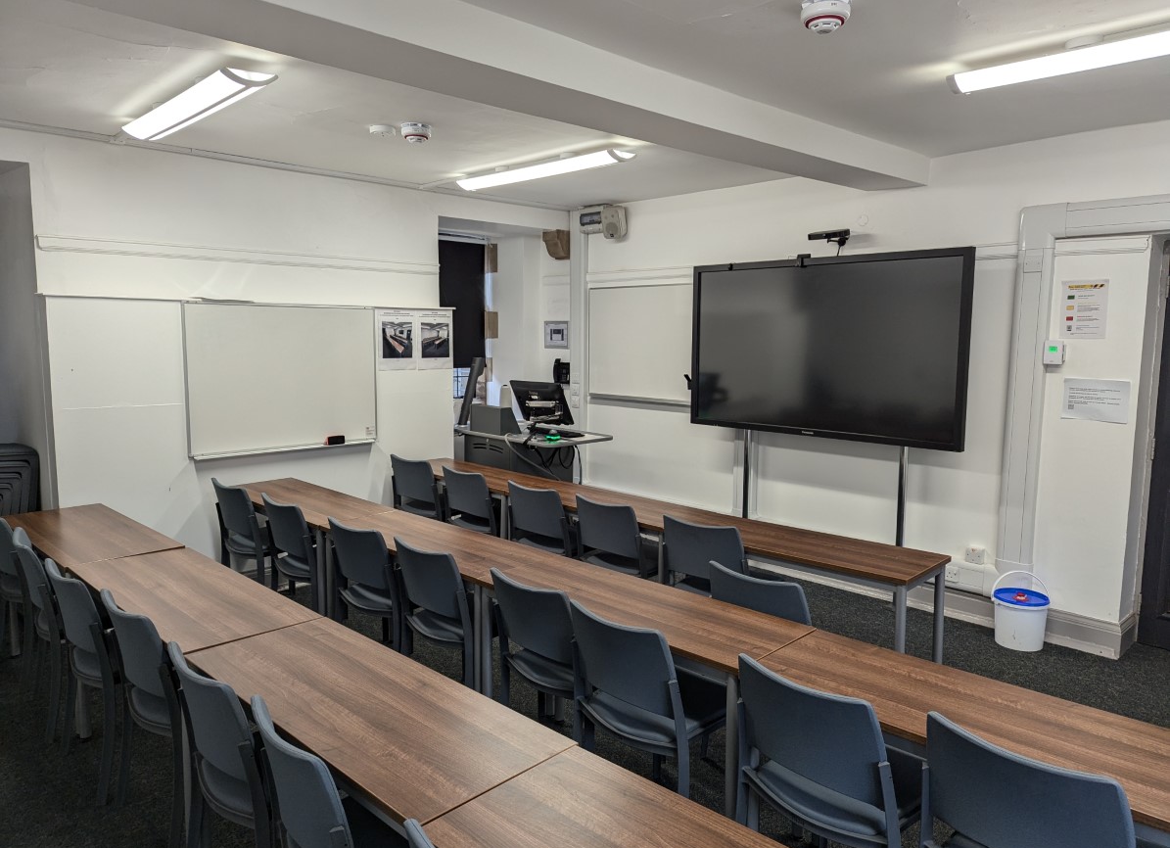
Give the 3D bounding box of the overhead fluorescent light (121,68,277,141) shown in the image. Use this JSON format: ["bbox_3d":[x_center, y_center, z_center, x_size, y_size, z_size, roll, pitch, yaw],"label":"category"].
[{"bbox_3d":[-1.647,-1.310,3.383,0.180,0.070,1.280,-6,9,-44],"label":"overhead fluorescent light"}]

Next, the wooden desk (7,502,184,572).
[{"bbox_3d":[-2.318,0.860,3.832,1.200,0.730,0.445,7,9,44],"label":"wooden desk"}]

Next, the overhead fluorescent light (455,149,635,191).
[{"bbox_3d":[-0.263,-1.441,4.643,1.310,0.085,0.185,7,9,44],"label":"overhead fluorescent light"}]

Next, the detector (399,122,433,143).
[{"bbox_3d":[-0.821,-1.402,3.944,0.142,0.079,0.142,0,7,0],"label":"detector"}]

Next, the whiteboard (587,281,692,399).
[{"bbox_3d":[0.466,-0.616,6.299,1.220,0.890,0.045,7,9,44],"label":"whiteboard"}]

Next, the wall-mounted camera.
[{"bbox_3d":[1.518,-1.157,5.064,0.280,0.090,0.090,7,9,44],"label":"wall-mounted camera"}]

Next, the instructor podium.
[{"bbox_3d":[-0.342,0.444,5.992,1.130,1.080,0.760,7,9,44],"label":"instructor podium"}]

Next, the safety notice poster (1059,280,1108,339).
[{"bbox_3d":[2.599,-0.595,4.232,0.210,0.297,0.008,7,9,44],"label":"safety notice poster"}]

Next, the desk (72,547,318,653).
[{"bbox_3d":[-1.471,0.964,3.018,1.200,0.715,0.452,7,9,43],"label":"desk"}]

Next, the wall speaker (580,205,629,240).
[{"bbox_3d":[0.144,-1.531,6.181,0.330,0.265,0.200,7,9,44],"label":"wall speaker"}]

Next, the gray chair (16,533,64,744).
[{"bbox_3d":[-2.140,0.842,3.584,0.520,0.810,0.530,7,9,44],"label":"gray chair"}]

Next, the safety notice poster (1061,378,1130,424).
[{"bbox_3d":[2.656,-0.121,4.228,0.297,0.210,0.008,7,9,44],"label":"safety notice poster"}]

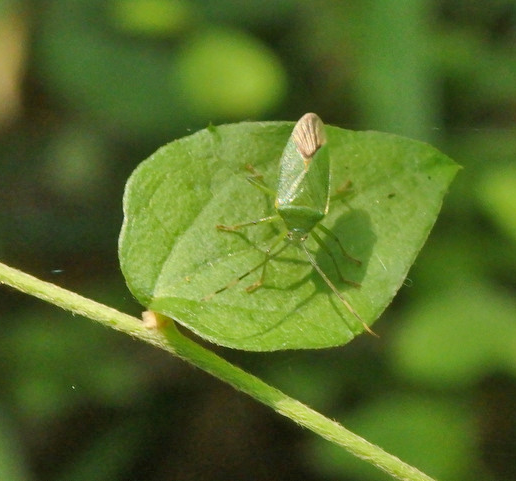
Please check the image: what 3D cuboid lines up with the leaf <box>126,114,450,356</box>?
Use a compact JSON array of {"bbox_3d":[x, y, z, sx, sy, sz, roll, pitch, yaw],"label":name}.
[{"bbox_3d":[0.004,-0.002,0.441,0.038,0.007,0.031,-24,60,-15],"label":"leaf"}]

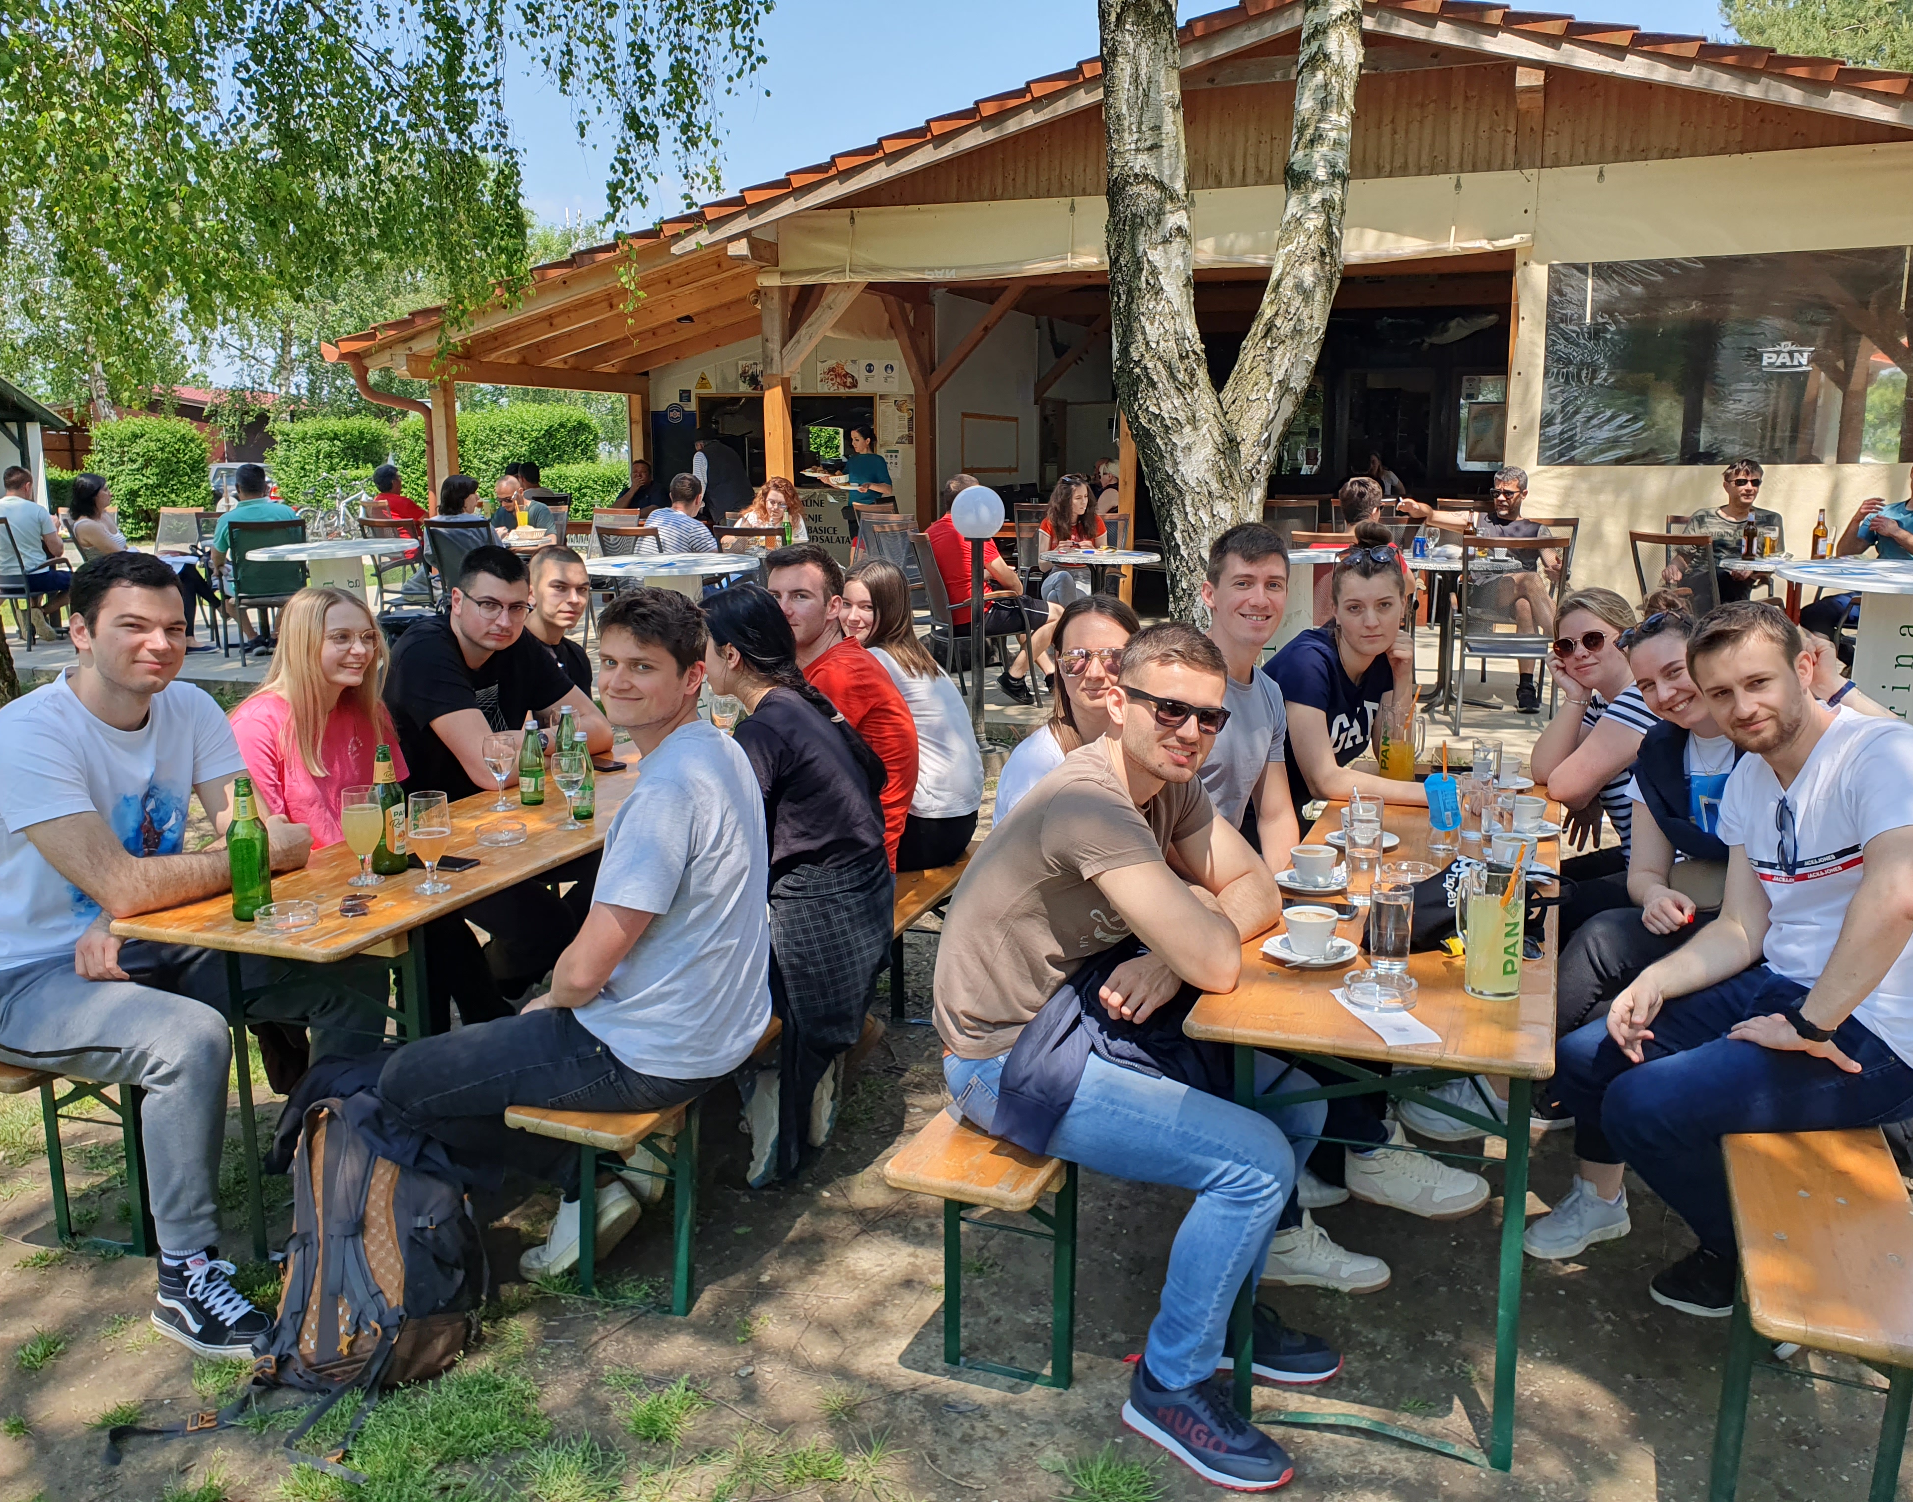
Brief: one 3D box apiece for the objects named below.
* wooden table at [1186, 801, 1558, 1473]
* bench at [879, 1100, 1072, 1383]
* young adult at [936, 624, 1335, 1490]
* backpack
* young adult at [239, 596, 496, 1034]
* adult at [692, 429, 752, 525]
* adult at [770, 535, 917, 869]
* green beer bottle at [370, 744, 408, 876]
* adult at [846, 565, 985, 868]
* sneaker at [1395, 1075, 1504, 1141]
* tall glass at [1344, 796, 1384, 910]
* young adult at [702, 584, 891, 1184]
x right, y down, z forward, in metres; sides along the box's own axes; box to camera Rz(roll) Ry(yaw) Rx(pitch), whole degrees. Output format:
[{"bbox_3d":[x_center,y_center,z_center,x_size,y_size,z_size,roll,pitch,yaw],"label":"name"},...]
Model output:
[{"bbox_3d":[0.992,0.586,3.234,0.510,0.760,2.200,4,12,21],"label":"wooden table"},{"bbox_3d":[0.403,0.730,3.437,0.255,0.470,2.180,4,12,21],"label":"bench"},{"bbox_3d":[0.315,0.434,2.571,0.750,1.330,0.520,5,13,25],"label":"young adult"},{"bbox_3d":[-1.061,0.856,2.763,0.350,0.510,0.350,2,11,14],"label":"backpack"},{"bbox_3d":[-1.405,0.277,3.454,0.720,1.300,0.480,6,13,29],"label":"young adult"},{"bbox_3d":[-2.187,-2.175,14.171,0.520,1.700,0.420,-6,13,-27],"label":"adult"},{"bbox_3d":[-0.349,0.167,3.854,0.680,1.392,0.520,3,11,18],"label":"adult"},{"bbox_3d":[-1.157,0.112,3.046,0.071,0.260,0.071,-5,12,-21],"label":"green beer bottle"},{"bbox_3d":[-0.216,0.129,4.220,0.660,1.333,0.450,5,12,27],"label":"adult"},{"bbox_3d":[1.039,0.713,3.063,0.270,0.120,0.100,10,30,-17],"label":"sneaker"},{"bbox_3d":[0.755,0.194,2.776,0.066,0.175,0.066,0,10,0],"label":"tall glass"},{"bbox_3d":[-0.460,0.285,3.410,0.720,1.318,0.480,6,12,29],"label":"young adult"}]

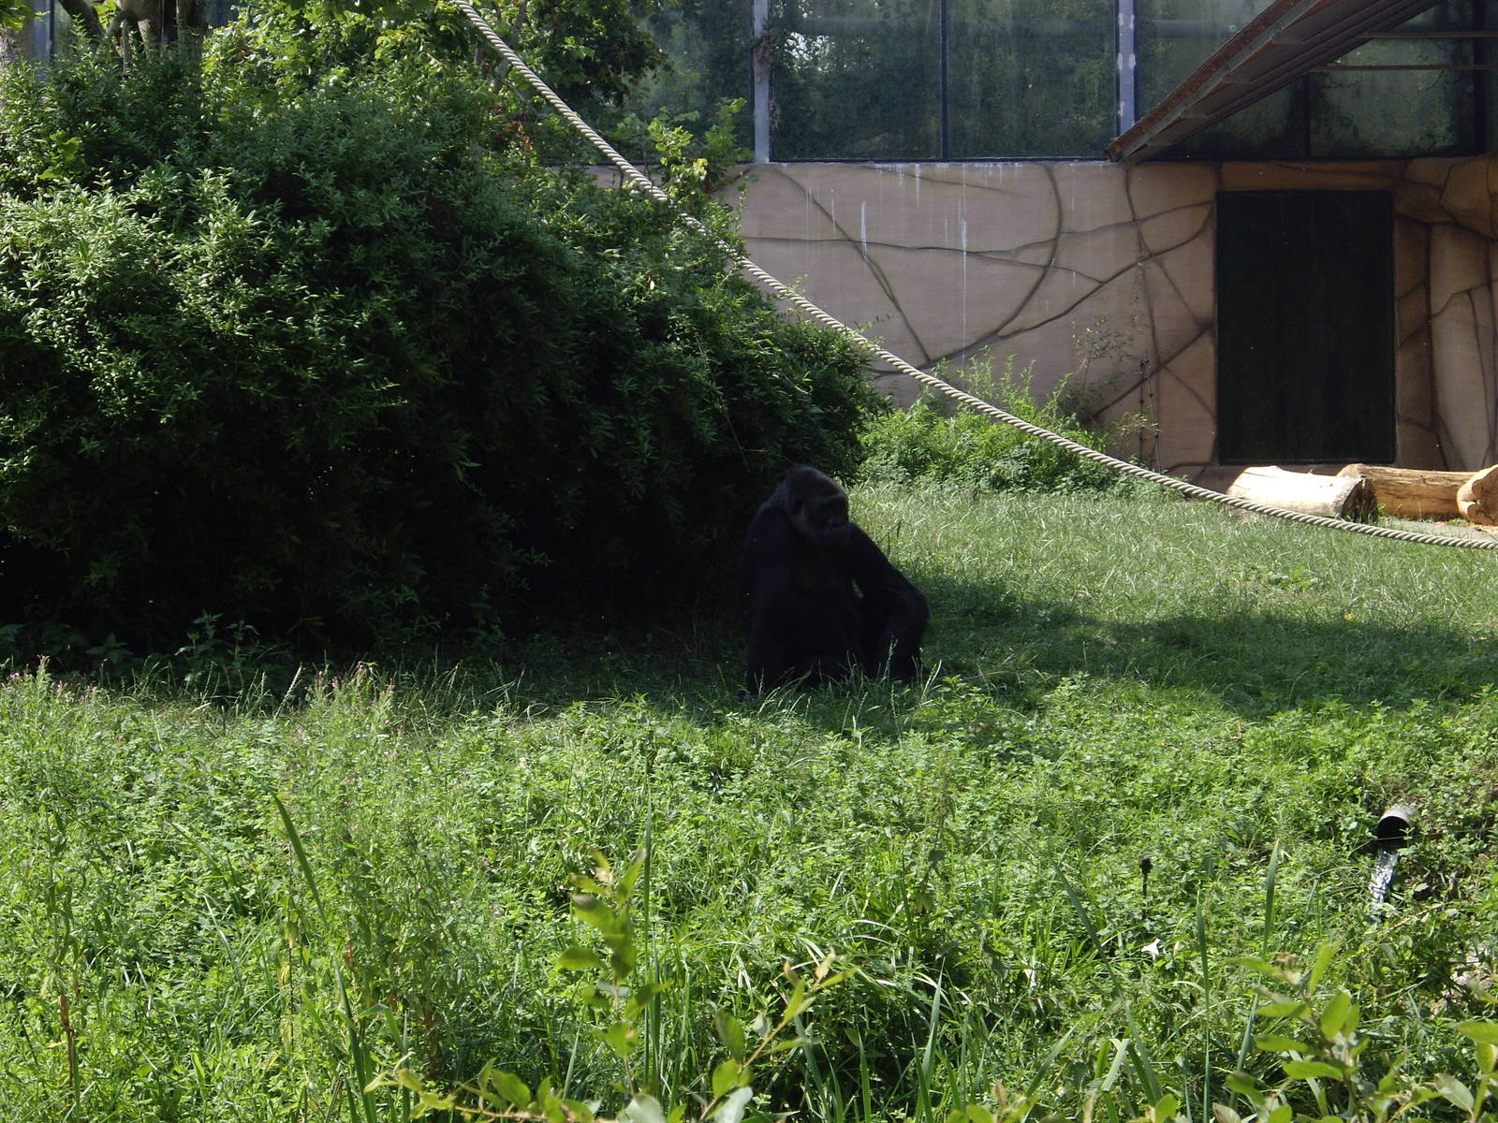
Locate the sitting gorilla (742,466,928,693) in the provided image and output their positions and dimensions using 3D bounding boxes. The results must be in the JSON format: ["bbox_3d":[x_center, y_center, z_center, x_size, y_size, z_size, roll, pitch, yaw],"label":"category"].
[{"bbox_3d":[0.422,0.089,24.200,0.780,1.060,0.740,-3,4,-37],"label":"sitting gorilla"}]

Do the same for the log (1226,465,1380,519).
[{"bbox_3d":[4.139,-0.513,37.000,0.360,0.340,1.200,-4,5,-44],"label":"log"}]

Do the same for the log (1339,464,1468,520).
[{"bbox_3d":[5.004,-0.526,37.300,1.150,0.390,0.400,0,3,6],"label":"log"}]

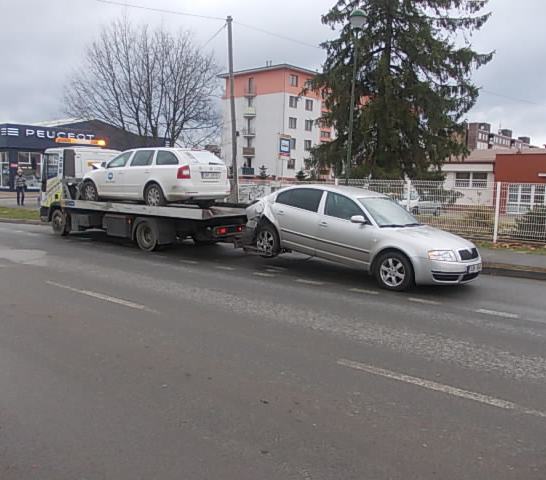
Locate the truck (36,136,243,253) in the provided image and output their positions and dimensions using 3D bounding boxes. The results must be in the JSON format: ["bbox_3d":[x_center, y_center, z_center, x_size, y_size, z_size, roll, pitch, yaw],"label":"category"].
[{"bbox_3d":[-3.144,-1.331,13.443,7.170,2.750,2.400,6,9,38],"label":"truck"}]

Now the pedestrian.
[{"bbox_3d":[-12.147,-2.526,24.905,0.560,1.740,0.360,-2,8,-26],"label":"pedestrian"}]

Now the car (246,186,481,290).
[{"bbox_3d":[1.482,-0.264,9.550,4.730,1.470,1.780,16,15,43],"label":"car"}]

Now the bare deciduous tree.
[{"bbox_3d":[-7.885,-7.762,31.309,9.669,11.020,8.992,-1,7,-14],"label":"bare deciduous tree"}]

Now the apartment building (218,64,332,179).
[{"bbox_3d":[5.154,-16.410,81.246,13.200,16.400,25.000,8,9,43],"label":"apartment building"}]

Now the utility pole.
[{"bbox_3d":[-1.384,-4.118,17.937,0.300,7.007,0.300,-1,7,0],"label":"utility pole"}]

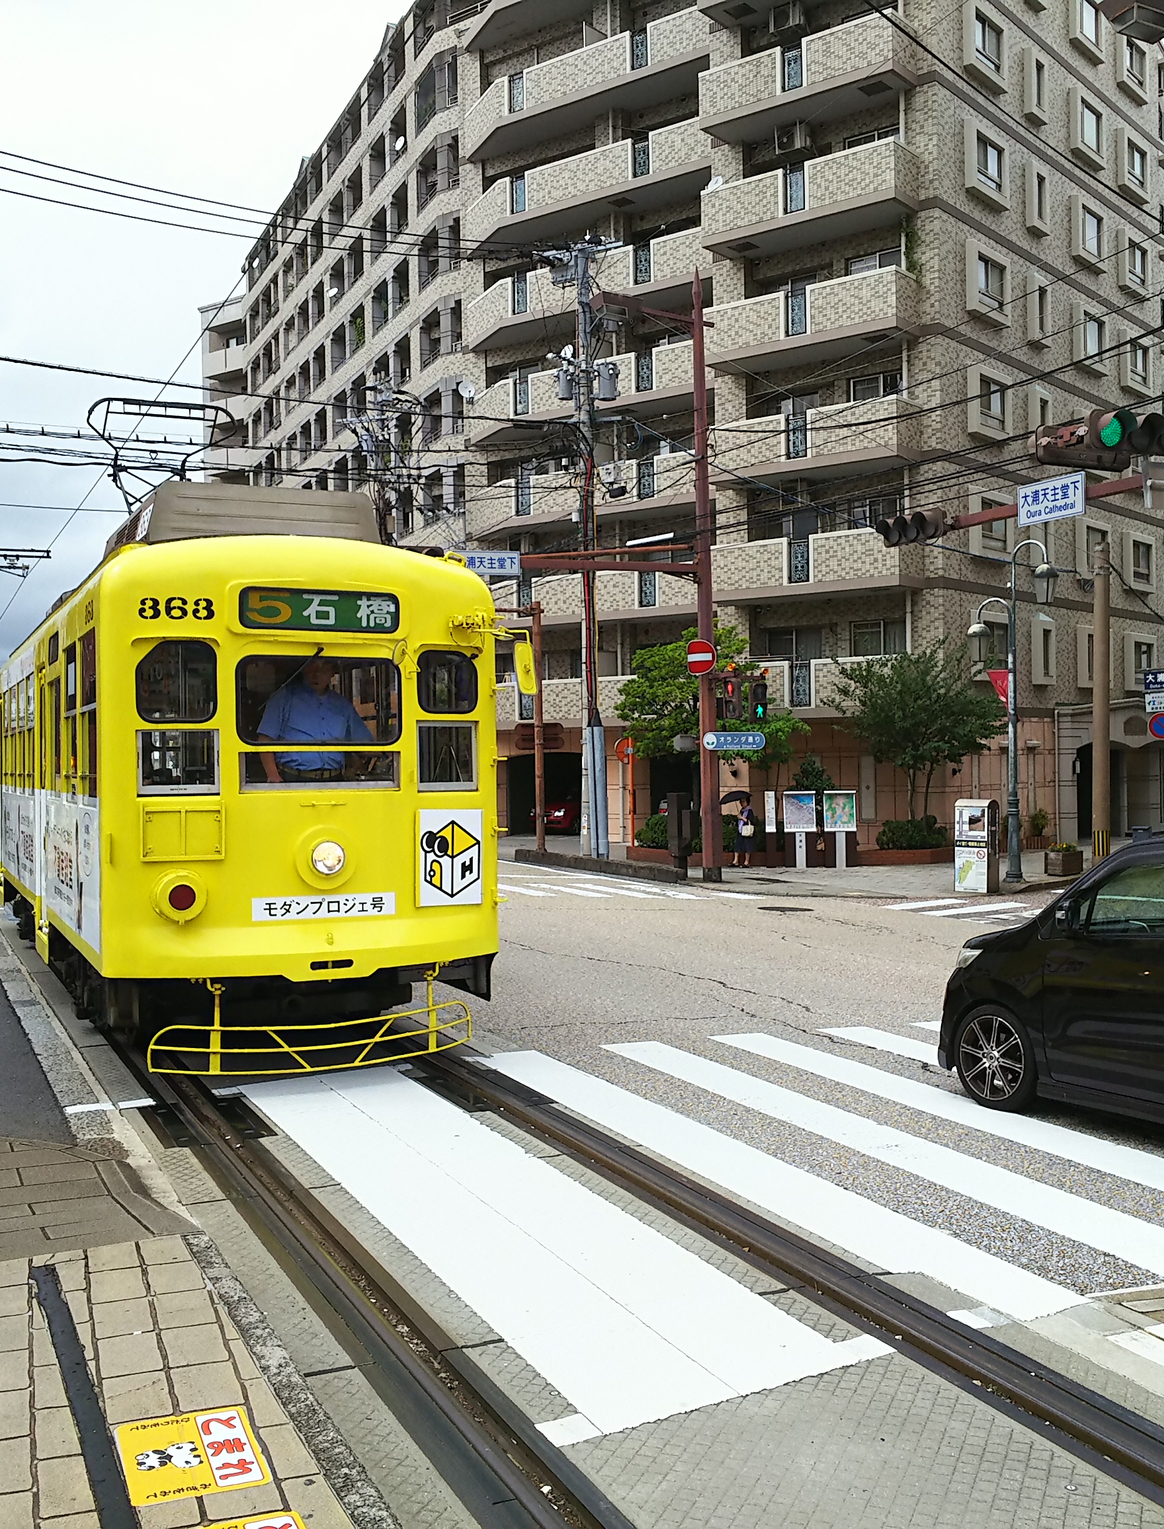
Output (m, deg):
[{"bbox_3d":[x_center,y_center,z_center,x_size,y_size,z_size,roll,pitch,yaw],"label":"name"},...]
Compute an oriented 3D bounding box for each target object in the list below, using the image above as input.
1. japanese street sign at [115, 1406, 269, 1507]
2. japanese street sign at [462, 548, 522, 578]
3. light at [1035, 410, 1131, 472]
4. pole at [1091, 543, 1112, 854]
[{"bbox_3d":[-0.941,1.661,3.688,0.315,0.010,0.440,-1,0,-22],"label":"japanese street sign"},{"bbox_3d":[-1.659,-3.512,26.800,1.200,0.420,0.100,-1,0,-10],"label":"japanese street sign"},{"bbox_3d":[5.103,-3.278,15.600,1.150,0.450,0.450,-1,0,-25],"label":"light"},{"bbox_3d":[10.003,-1.128,29.500,0.330,6.336,0.330,-1,0,18],"label":"pole"}]

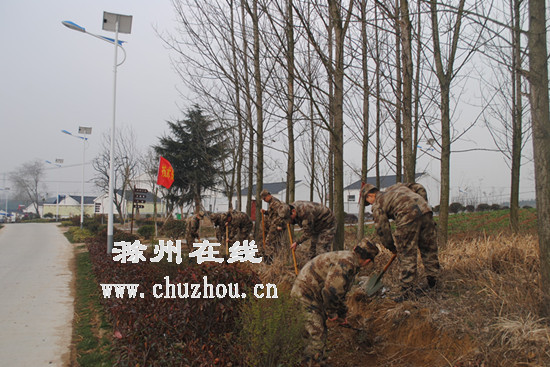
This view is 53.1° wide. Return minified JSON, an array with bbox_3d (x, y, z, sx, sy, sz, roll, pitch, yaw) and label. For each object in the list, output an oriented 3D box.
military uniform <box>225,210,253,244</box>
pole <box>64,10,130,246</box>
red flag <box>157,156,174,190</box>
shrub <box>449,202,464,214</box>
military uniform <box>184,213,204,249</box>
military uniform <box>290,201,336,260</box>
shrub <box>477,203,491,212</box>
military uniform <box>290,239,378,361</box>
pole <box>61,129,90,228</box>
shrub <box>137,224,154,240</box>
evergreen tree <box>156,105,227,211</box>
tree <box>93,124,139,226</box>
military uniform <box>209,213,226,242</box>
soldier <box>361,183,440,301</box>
[{"bbox_3d":[-1.115,1.353,16.800,0.720,1.020,0.500,2,-3,-17],"label":"military uniform"},{"bbox_3d":[-5.295,-1.468,16.177,1.950,7.000,0.550,2,-3,-21],"label":"pole"},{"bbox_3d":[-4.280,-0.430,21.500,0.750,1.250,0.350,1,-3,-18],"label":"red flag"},{"bbox_3d":[19.796,2.694,60.000,1.600,1.200,1.500,0,-3,0],"label":"shrub"},{"bbox_3d":[-2.634,1.554,18.000,0.550,1.200,0.500,1,-3,7],"label":"military uniform"},{"bbox_3d":[0.742,0.906,10.600,0.880,1.170,0.580,0,-3,0],"label":"military uniform"},{"bbox_3d":[23.878,2.749,63.000,1.650,1.150,1.500,0,-3,0],"label":"shrub"},{"bbox_3d":[0.595,1.180,5.500,0.900,1.180,0.580,1,-3,-9],"label":"military uniform"},{"bbox_3d":[-14.073,-0.404,39.000,2.200,7.200,0.850,2,-3,-22],"label":"pole"},{"bbox_3d":[-5.532,2.093,23.500,0.760,0.660,0.760,1,-3,0],"label":"shrub"},{"bbox_3d":[-5.465,-1.243,36.000,4.800,7.900,4.700,0,-3,0],"label":"evergreen tree"},{"bbox_3d":[-13.830,-0.785,48.000,4.100,8.700,4.000,0,-3,0],"label":"tree"},{"bbox_3d":[-1.849,1.472,18.000,0.700,1.050,0.500,2,-3,-17],"label":"military uniform"},{"bbox_3d":[1.679,0.703,7.300,0.980,1.420,0.620,-1,-3,25],"label":"soldier"}]

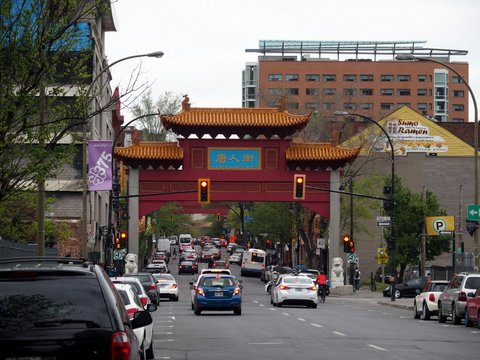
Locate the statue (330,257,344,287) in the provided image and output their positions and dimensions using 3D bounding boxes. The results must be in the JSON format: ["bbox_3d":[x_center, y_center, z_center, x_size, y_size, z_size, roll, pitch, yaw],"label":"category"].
[{"bbox_3d":[5.910,5.560,113.000,0.800,1.760,1.050,0,-3,1],"label":"statue"}]

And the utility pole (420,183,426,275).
[{"bbox_3d":[11.383,3.811,116.000,0.280,6.800,0.280,0,-3,-2],"label":"utility pole"}]

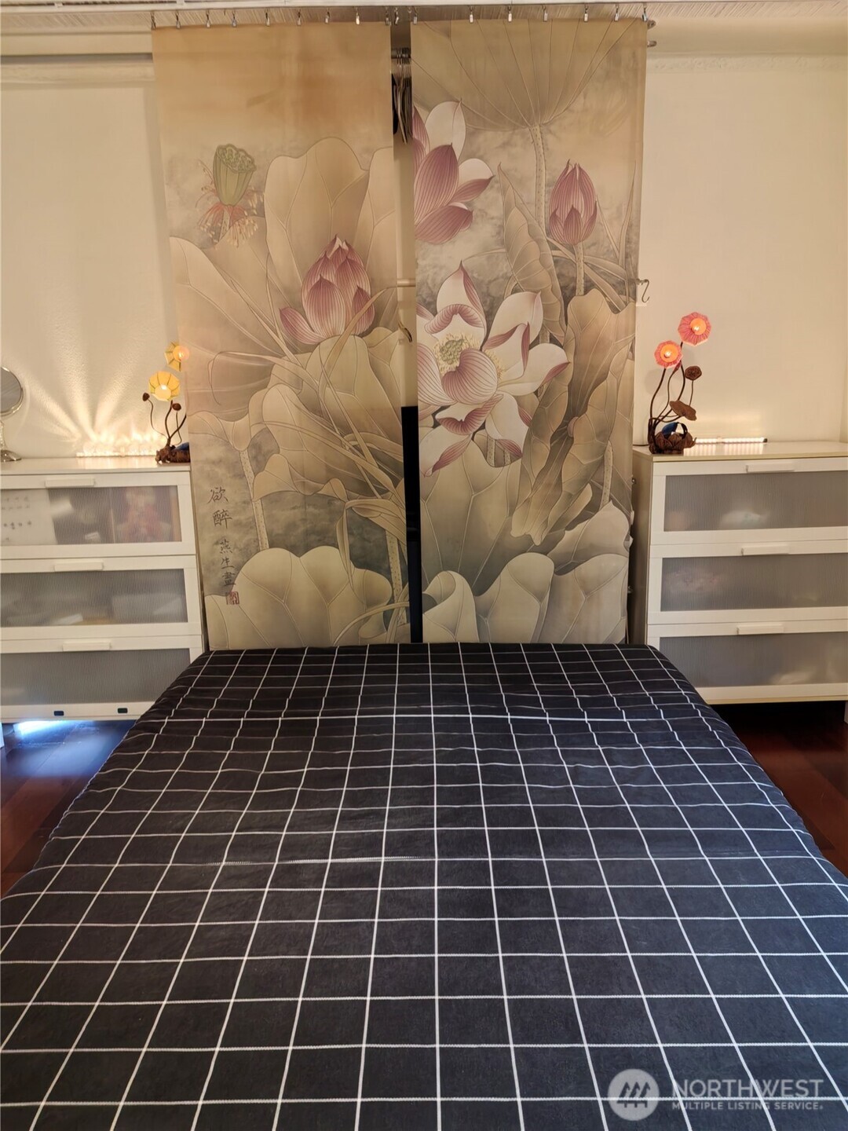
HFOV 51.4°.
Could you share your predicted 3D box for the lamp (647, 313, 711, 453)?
[{"bbox_3d":[0.907,-0.648,3.138,0.212,0.482,0.160,-2,14,0],"label":"lamp"}]

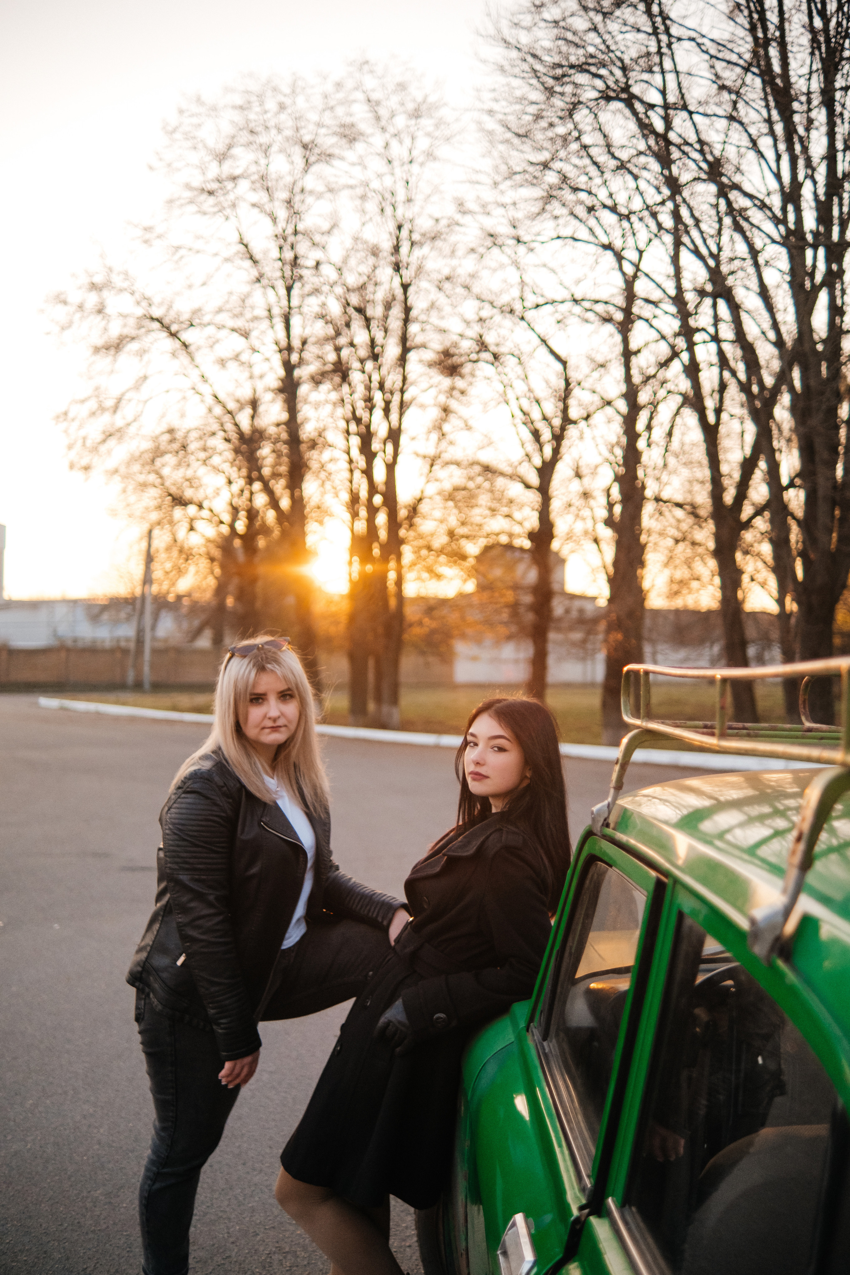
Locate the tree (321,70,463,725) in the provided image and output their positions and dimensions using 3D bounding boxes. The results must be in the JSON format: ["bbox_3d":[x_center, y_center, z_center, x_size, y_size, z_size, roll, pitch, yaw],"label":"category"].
[{"bbox_3d":[-0.689,-5.158,26.800,3.200,14.200,3.400,0,-1,0],"label":"tree"}]

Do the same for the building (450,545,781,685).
[{"bbox_3d":[11.092,-1.379,73.000,18.500,8.000,12.000,0,-1,7],"label":"building"}]

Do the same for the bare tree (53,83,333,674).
[{"bbox_3d":[-5.850,-6.114,31.500,7.100,16.100,6.800,0,-1,0],"label":"bare tree"}]

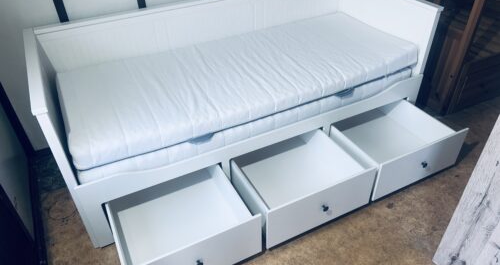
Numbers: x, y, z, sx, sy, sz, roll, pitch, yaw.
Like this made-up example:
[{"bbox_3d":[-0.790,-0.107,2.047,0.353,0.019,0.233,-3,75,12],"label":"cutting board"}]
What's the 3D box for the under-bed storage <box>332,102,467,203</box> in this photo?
[{"bbox_3d":[0.815,0.026,2.260,0.625,0.269,0.585,-18,41,-20],"label":"under-bed storage"}]

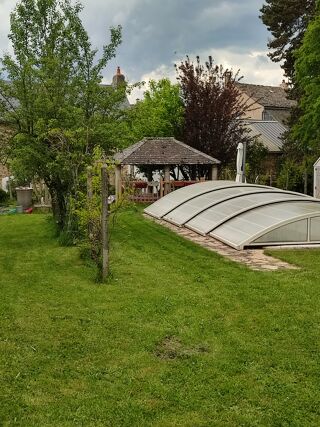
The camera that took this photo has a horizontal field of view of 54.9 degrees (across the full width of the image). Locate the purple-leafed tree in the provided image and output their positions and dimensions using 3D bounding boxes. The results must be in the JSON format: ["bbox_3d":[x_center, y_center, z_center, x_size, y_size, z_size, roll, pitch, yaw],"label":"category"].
[{"bbox_3d":[3.649,-5.834,20.923,5.600,9.120,5.400,-1,7,0],"label":"purple-leafed tree"}]

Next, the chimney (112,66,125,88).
[{"bbox_3d":[-3.502,-11.558,26.210,0.800,1.780,0.950,-3,8,-20],"label":"chimney"}]

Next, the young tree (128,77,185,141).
[{"bbox_3d":[-0.484,-5.532,22.469,5.000,8.210,5.000,-1,7,0],"label":"young tree"}]

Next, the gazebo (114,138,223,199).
[{"bbox_3d":[0.067,-2.636,18.221,5.600,3.570,3.950,-3,8,-19],"label":"gazebo"}]

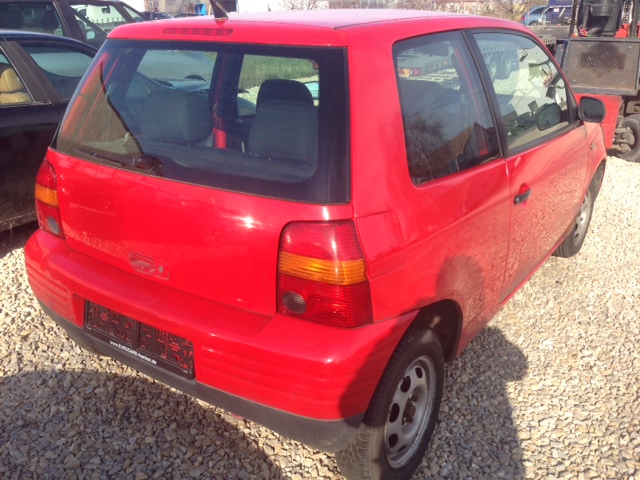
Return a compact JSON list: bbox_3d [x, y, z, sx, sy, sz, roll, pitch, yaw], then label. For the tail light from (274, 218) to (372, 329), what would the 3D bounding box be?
[{"bbox_3d":[0.003,0.080,1.611,0.250,0.280,0.140,14,25,33],"label":"tail light"}]

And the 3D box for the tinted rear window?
[{"bbox_3d":[-0.426,-0.402,1.917,1.330,0.445,0.070,14,-3,33],"label":"tinted rear window"}]

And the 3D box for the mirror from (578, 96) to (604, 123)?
[{"bbox_3d":[1.239,-0.599,2.790,0.125,0.112,0.090,14,25,33],"label":"mirror"}]

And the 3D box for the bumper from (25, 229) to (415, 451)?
[{"bbox_3d":[-0.472,0.230,2.079,1.560,0.350,0.440,14,25,33],"label":"bumper"}]

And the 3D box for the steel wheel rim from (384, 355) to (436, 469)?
[{"bbox_3d":[0.249,0.540,2.005,0.130,0.370,0.370,14,25,33],"label":"steel wheel rim"}]

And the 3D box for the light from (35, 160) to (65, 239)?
[{"bbox_3d":[-0.996,-0.163,2.276,0.250,0.280,0.140,14,25,33],"label":"light"}]

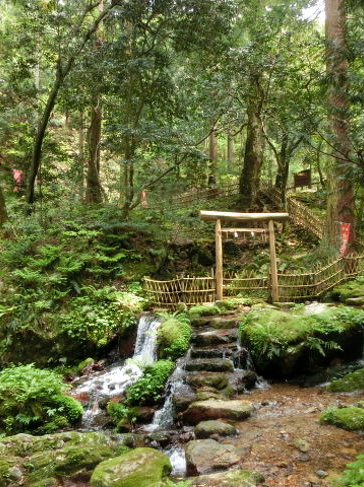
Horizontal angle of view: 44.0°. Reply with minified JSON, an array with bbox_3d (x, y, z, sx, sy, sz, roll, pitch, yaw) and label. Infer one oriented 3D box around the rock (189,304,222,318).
[{"bbox_3d":[0.500,1.440,9.500,0.660,0.270,0.450,0,0,0],"label":"rock"}]

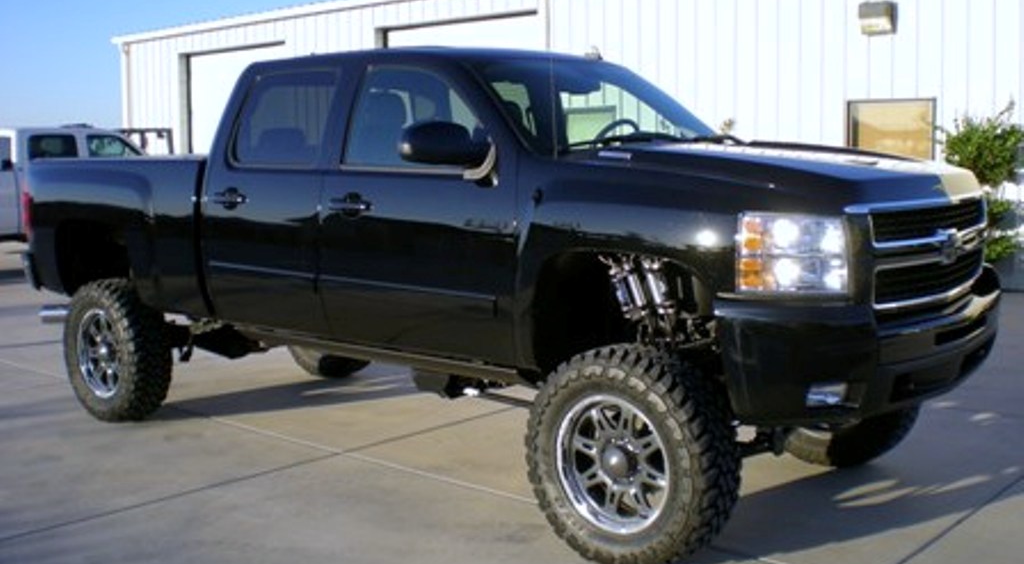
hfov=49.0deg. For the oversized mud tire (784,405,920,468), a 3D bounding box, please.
[{"bbox_3d":[1.660,0.520,5.819,0.860,0.860,0.320,5,9,41],"label":"oversized mud tire"}]

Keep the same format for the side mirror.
[{"bbox_3d":[-0.288,-0.567,4.661,0.170,0.200,0.330,5,9,41],"label":"side mirror"}]

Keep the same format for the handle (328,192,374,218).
[{"bbox_3d":[-0.764,-0.362,5.287,0.260,0.110,0.065,5,9,41],"label":"handle"}]

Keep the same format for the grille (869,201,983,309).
[{"bbox_3d":[1.700,-0.137,4.485,0.140,0.370,1.170,5,9,41],"label":"grille"}]

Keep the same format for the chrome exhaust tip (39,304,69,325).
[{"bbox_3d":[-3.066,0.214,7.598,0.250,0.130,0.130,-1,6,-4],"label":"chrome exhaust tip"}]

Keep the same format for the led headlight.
[{"bbox_3d":[1.011,-0.102,4.018,0.320,0.290,0.320,5,9,41],"label":"led headlight"}]

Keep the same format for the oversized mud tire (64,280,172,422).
[{"bbox_3d":[-2.468,0.431,7.032,0.860,0.860,0.320,5,9,41],"label":"oversized mud tire"}]

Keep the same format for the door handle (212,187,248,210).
[{"bbox_3d":[-1.476,-0.435,5.897,0.260,0.110,0.065,5,9,41],"label":"door handle"}]

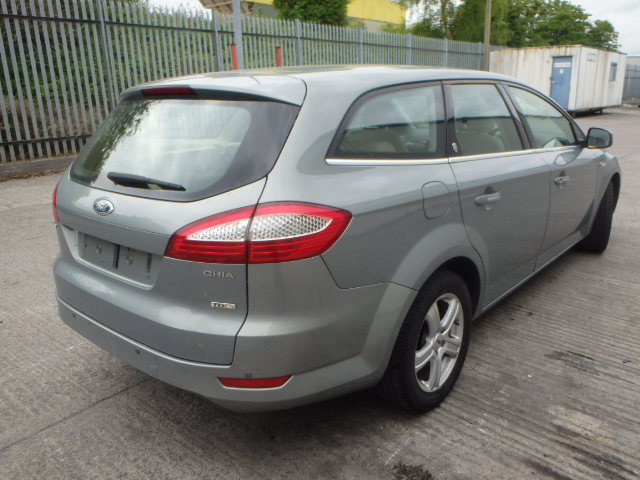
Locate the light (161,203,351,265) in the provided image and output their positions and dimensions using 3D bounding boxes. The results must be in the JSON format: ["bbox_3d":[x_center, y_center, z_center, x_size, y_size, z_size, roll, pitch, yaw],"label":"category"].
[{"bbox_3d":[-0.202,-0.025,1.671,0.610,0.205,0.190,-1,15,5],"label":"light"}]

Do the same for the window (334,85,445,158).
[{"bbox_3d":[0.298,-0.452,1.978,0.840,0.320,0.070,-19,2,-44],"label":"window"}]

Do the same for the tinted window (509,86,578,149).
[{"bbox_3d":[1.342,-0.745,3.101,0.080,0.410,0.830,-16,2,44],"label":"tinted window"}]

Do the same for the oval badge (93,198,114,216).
[{"bbox_3d":[-0.815,-0.124,1.948,0.150,0.066,0.020,11,-8,40],"label":"oval badge"}]

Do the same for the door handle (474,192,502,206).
[{"bbox_3d":[0.768,-0.189,2.362,0.055,0.050,0.230,11,20,40],"label":"door handle"}]

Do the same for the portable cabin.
[{"bbox_3d":[11.660,-7.647,24.891,3.550,2.500,8.600,10,20,38],"label":"portable cabin"}]

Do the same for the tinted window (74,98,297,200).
[{"bbox_3d":[-0.668,-0.367,2.067,1.310,0.460,0.130,11,-19,40],"label":"tinted window"}]

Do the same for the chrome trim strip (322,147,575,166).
[{"bbox_3d":[0.894,-0.440,2.577,0.070,0.080,2.550,11,16,40],"label":"chrome trim strip"}]

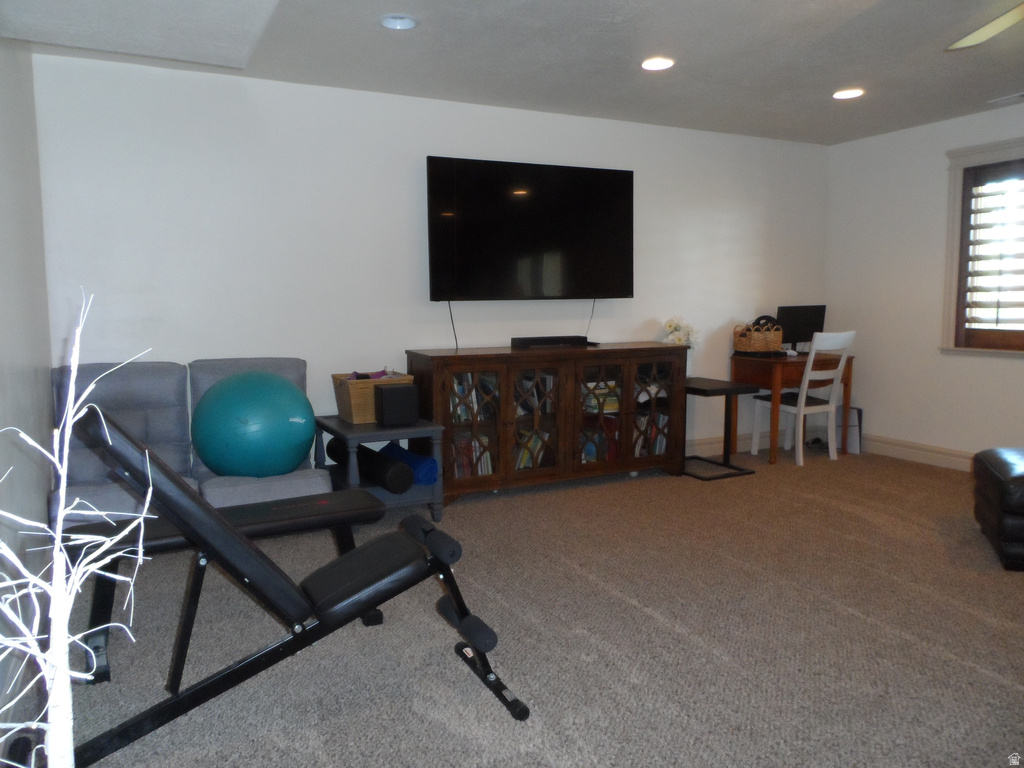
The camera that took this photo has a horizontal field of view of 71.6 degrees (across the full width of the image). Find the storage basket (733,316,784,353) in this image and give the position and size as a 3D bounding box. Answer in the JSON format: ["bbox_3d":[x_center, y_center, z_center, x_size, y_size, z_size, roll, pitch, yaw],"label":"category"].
[{"bbox_3d":[1.902,-0.352,5.490,0.300,0.210,0.190,-3,6,-24],"label":"storage basket"}]

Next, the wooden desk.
[{"bbox_3d":[2.149,0.168,5.446,0.796,0.767,0.462,-3,7,-24],"label":"wooden desk"}]

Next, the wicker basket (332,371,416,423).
[{"bbox_3d":[-0.798,0.075,4.114,0.382,0.246,0.365,-4,7,-27],"label":"wicker basket"}]

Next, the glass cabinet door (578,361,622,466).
[{"bbox_3d":[0.562,0.201,4.564,0.351,0.668,0.026,-3,7,-24],"label":"glass cabinet door"}]

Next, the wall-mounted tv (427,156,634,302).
[{"bbox_3d":[0.155,-0.975,4.590,1.462,0.857,0.063,-3,7,-24],"label":"wall-mounted tv"}]

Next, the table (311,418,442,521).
[{"bbox_3d":[-0.752,0.473,3.999,0.519,0.524,0.724,-4,7,-28],"label":"table"}]

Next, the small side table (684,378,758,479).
[{"bbox_3d":[1.355,0.305,5.061,0.456,0.611,0.608,-3,6,-23],"label":"small side table"}]

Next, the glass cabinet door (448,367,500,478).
[{"bbox_3d":[-0.220,0.243,4.229,0.364,0.691,0.030,-3,6,-24],"label":"glass cabinet door"}]

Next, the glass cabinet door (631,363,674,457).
[{"bbox_3d":[0.945,0.178,4.757,0.368,0.679,0.030,-3,6,-24],"label":"glass cabinet door"}]

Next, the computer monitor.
[{"bbox_3d":[2.228,-0.416,5.534,0.492,0.373,0.160,-3,7,-24],"label":"computer monitor"}]

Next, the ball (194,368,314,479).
[{"bbox_3d":[-1.266,0.215,3.491,0.560,0.535,0.560,-3,6,-24],"label":"ball"}]

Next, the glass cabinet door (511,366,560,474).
[{"bbox_3d":[0.150,0.233,4.397,0.363,0.690,0.030,-3,6,-24],"label":"glass cabinet door"}]

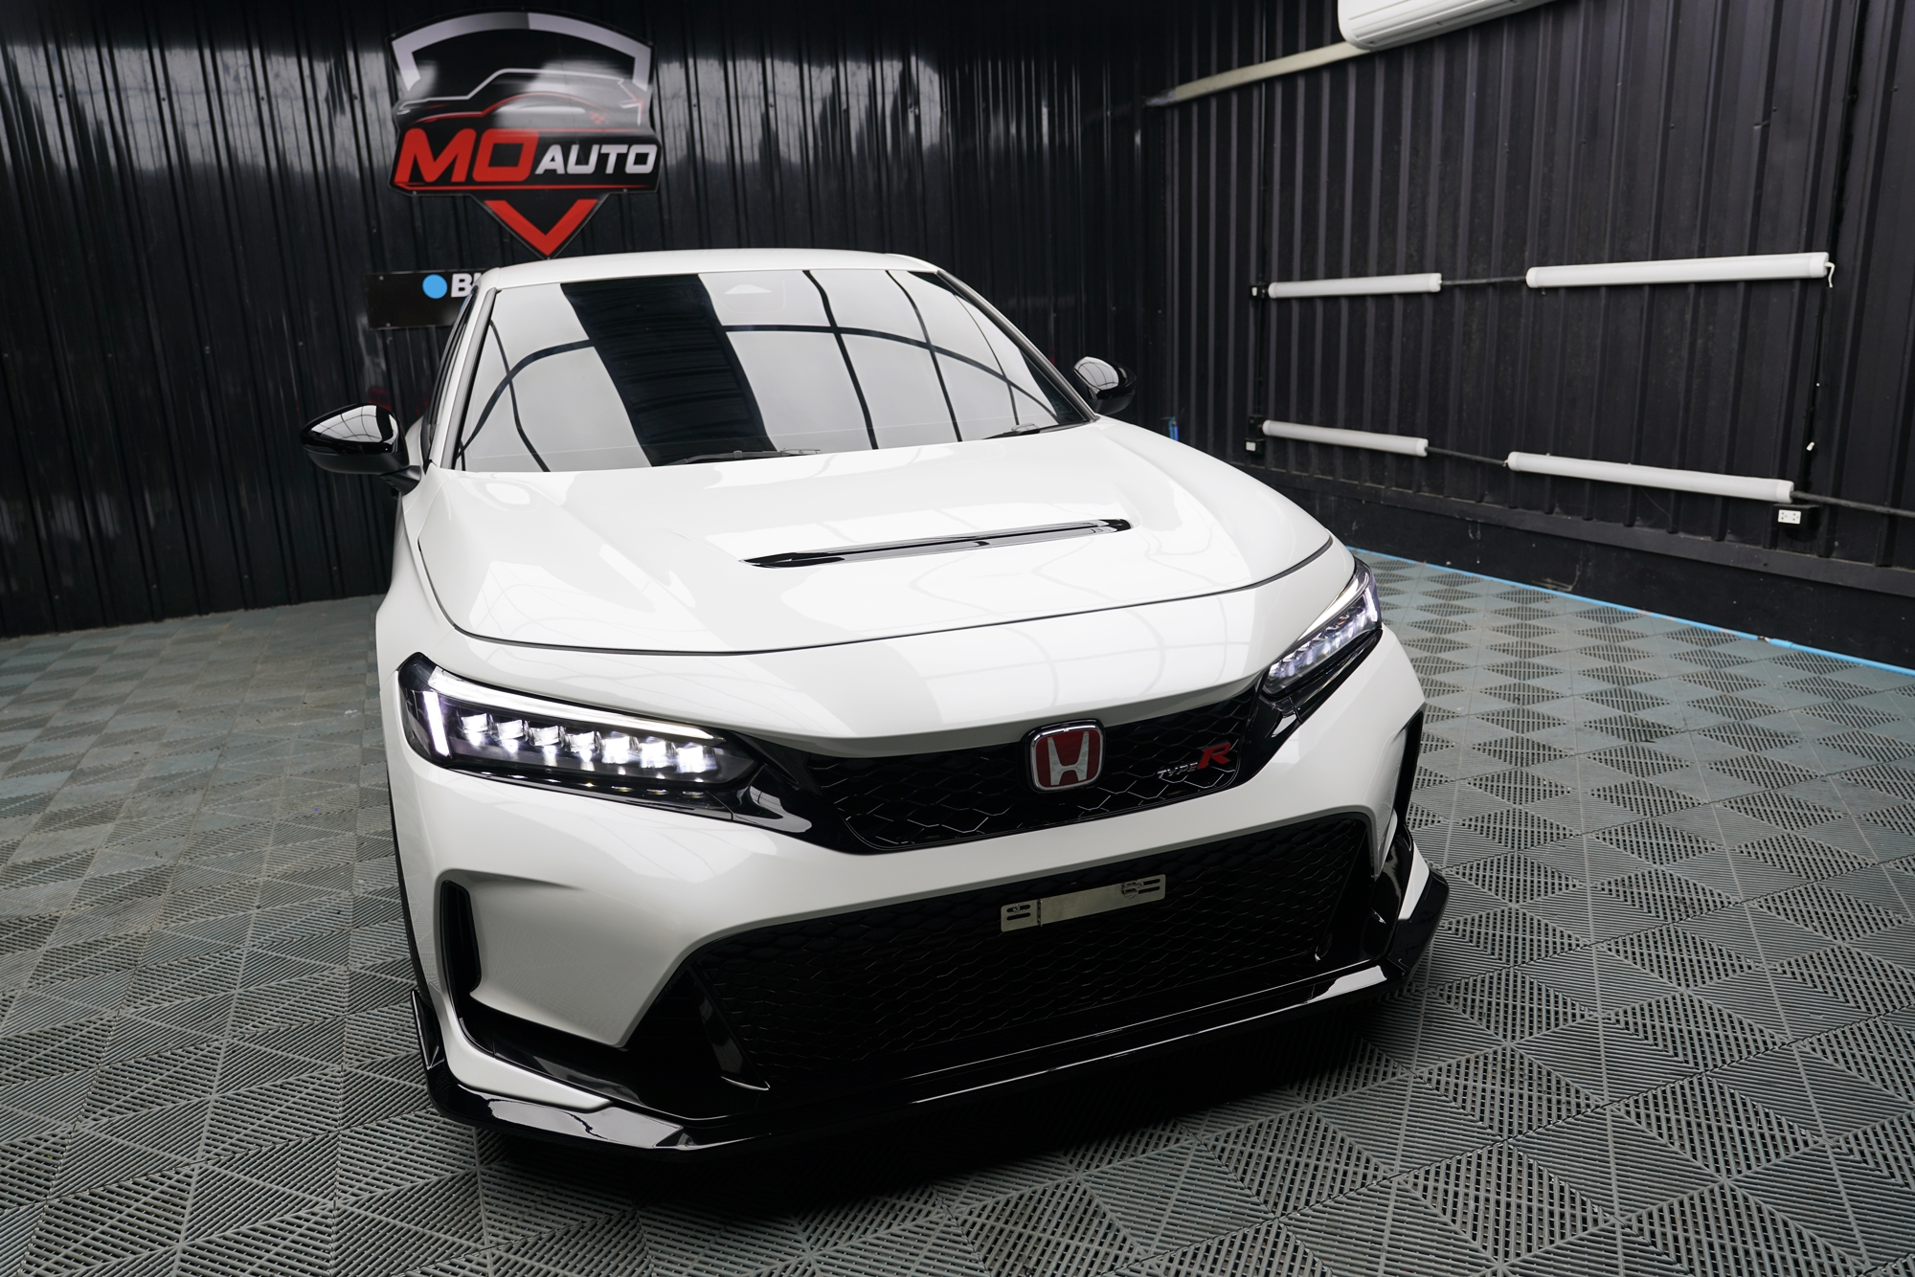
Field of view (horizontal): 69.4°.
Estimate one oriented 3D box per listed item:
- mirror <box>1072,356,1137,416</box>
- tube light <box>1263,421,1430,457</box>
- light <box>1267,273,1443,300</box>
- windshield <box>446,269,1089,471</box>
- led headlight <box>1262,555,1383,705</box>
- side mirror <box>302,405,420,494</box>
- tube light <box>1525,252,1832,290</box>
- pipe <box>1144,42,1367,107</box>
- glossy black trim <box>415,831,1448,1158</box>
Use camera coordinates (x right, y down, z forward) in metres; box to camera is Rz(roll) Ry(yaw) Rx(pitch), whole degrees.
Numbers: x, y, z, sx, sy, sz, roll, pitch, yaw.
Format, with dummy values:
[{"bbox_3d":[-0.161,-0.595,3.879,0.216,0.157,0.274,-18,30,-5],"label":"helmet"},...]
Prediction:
[{"bbox_3d":[0.373,-0.662,3.703,0.230,0.175,0.180,-8,15,-20],"label":"mirror"},{"bbox_3d":[1.772,-0.935,6.423,0.060,0.072,1.200,-8,15,-21],"label":"tube light"},{"bbox_3d":[1.759,-1.585,6.227,0.060,0.072,1.200,-8,14,-21],"label":"light"},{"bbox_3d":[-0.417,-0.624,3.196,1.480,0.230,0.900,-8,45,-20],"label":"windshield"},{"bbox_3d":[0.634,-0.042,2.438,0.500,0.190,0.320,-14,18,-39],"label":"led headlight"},{"bbox_3d":[-1.330,-0.436,3.072,0.230,0.175,0.180,-8,15,-20],"label":"side mirror"},{"bbox_3d":[2.402,-1.250,4.726,0.060,0.072,1.200,-8,15,-21],"label":"tube light"},{"bbox_3d":[1.391,-2.728,6.754,0.065,0.075,1.865,-8,16,-21],"label":"pipe"},{"bbox_3d":[0.098,0.428,2.180,1.860,0.380,0.520,-8,15,-20],"label":"glossy black trim"}]

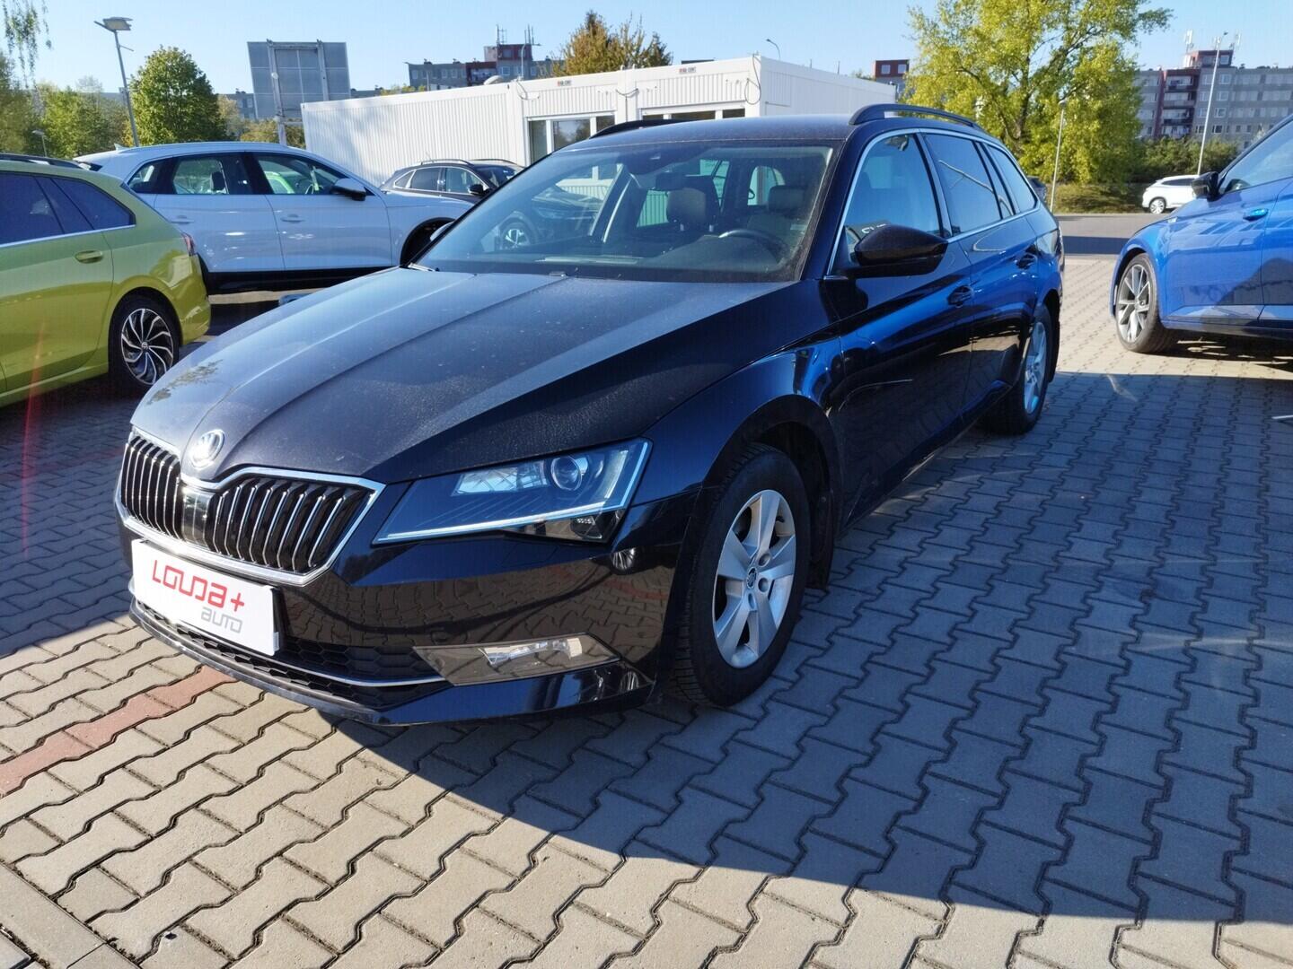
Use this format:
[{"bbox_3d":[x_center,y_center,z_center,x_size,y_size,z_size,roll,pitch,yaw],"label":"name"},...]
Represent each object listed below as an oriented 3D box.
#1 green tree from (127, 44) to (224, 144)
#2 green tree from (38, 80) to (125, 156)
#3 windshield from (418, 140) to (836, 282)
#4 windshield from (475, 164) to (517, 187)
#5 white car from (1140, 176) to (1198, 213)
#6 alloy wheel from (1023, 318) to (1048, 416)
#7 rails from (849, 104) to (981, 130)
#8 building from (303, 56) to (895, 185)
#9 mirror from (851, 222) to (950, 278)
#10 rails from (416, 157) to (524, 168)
[{"bbox_3d":[-21.024,-15.703,42.629,4.400,7.830,4.400,-10,19,-23],"label":"green tree"},{"bbox_3d":[-30.316,-17.992,51.052,4.800,7.512,4.800,-11,20,-27],"label":"green tree"},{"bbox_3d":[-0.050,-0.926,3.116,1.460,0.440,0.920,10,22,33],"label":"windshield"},{"bbox_3d":[-2.192,-5.195,15.879,0.850,0.500,1.360,11,22,34],"label":"windshield"},{"bbox_3d":[23.057,-12.003,38.621,4.350,1.600,1.840,13,23,39],"label":"white car"},{"bbox_3d":[1.828,-0.582,4.559,0.160,0.445,0.445,10,22,33],"label":"alloy wheel"},{"bbox_3d":[1.131,-1.455,3.728,0.065,0.090,1.580,10,22,33],"label":"rails"},{"bbox_3d":[-1.140,-6.720,19.786,10.940,2.840,6.060,10,21,32],"label":"building"},{"bbox_3d":[0.740,-0.692,2.752,0.250,0.160,0.180,10,22,33],"label":"mirror"},{"bbox_3d":[-3.048,-5.633,16.369,1.400,0.130,1.200,11,22,34],"label":"rails"}]

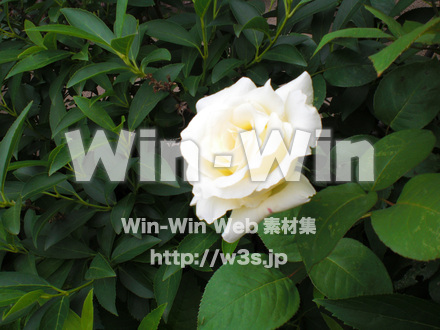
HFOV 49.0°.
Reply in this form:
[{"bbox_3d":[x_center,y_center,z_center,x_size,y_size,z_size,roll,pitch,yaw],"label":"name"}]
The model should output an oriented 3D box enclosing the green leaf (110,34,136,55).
[{"bbox_3d":[-0.091,-0.116,0.466,0.020,0.022,0.009,33,24,22],"label":"green leaf"}]

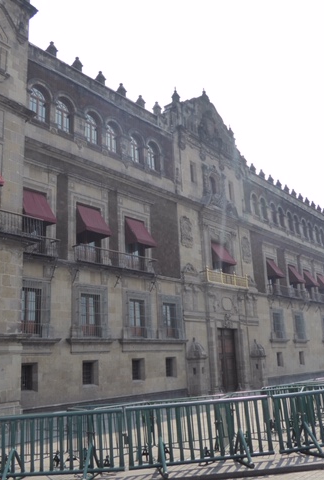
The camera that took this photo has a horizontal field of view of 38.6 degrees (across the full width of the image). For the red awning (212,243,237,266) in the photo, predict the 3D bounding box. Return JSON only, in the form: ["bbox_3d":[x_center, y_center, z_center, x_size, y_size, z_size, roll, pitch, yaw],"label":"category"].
[{"bbox_3d":[4.826,1.134,35.899,0.850,1.750,2.120,-16,-19,36],"label":"red awning"}]

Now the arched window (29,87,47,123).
[{"bbox_3d":[-6.561,-7.211,24.452,0.320,2.148,1.334,-15,-19,36],"label":"arched window"}]

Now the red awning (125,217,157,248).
[{"bbox_3d":[-1.361,-0.472,29.539,1.070,1.820,1.750,-14,-19,37],"label":"red awning"}]

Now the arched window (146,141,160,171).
[{"bbox_3d":[-0.689,-5.642,31.619,0.320,2.148,1.334,-15,-19,36],"label":"arched window"}]

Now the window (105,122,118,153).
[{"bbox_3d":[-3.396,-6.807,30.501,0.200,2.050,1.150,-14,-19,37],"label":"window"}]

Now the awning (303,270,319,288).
[{"bbox_3d":[16.937,4.469,52.141,0.900,1.850,1.750,-15,-19,36],"label":"awning"}]

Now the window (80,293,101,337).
[{"bbox_3d":[-3.879,4.065,24.744,0.300,2.245,1.362,-16,-19,36],"label":"window"}]

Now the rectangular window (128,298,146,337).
[{"bbox_3d":[-1.451,4.916,28.570,0.250,2.300,1.420,-15,-19,36],"label":"rectangular window"}]

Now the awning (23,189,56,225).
[{"bbox_3d":[-6.352,-1.839,23.788,0.900,1.900,1.800,-15,-19,36],"label":"awning"}]

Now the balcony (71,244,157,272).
[{"bbox_3d":[-2.483,1.325,26.900,0.640,1.000,6.330,-16,-19,36],"label":"balcony"}]

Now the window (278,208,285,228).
[{"bbox_3d":[12.871,-2.291,49.970,0.300,2.200,1.100,-15,-19,36],"label":"window"}]

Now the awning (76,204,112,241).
[{"bbox_3d":[-3.902,-1.124,26.493,1.000,1.800,1.810,-14,-19,37],"label":"awning"}]

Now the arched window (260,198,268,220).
[{"bbox_3d":[9.572,-2.855,44.124,0.320,2.148,1.334,-15,-19,36],"label":"arched window"}]

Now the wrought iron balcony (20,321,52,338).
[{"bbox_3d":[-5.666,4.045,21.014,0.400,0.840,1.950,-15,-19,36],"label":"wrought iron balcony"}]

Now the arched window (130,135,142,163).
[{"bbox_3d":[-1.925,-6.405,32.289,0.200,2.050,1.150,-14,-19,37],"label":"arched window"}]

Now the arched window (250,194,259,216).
[{"bbox_3d":[8.875,-3.355,44.288,0.350,2.250,1.150,-16,-19,36],"label":"arched window"}]

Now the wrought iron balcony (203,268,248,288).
[{"bbox_3d":[4.738,2.945,34.731,0.650,0.970,5.710,-15,-19,36],"label":"wrought iron balcony"}]

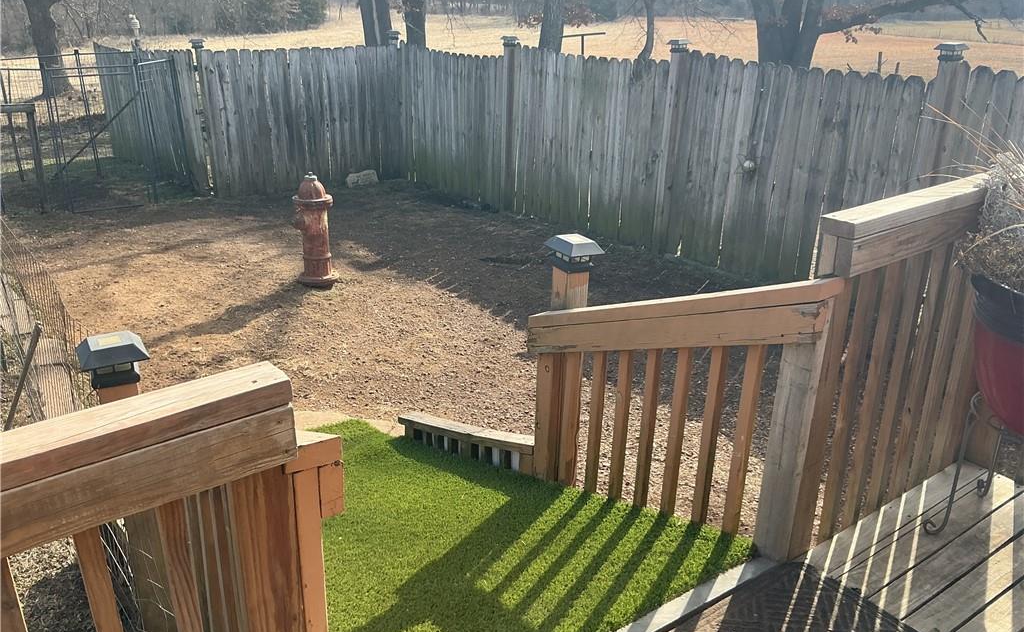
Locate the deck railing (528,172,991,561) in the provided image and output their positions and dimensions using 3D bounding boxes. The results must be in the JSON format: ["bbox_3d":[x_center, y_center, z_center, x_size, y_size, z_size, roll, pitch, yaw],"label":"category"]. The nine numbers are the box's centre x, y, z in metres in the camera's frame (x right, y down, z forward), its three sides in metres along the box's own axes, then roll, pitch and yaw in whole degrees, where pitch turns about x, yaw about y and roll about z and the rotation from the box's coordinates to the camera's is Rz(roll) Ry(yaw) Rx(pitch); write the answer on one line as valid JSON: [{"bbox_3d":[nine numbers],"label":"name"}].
[{"bbox_3d":[0.792,0.095,2.806,1.004,1.253,1.131,-15,28,-33],"label":"deck railing"}]

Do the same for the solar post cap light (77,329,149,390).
[{"bbox_3d":[-0.996,0.111,2.141,0.147,0.105,0.147,-15,28,-33],"label":"solar post cap light"}]

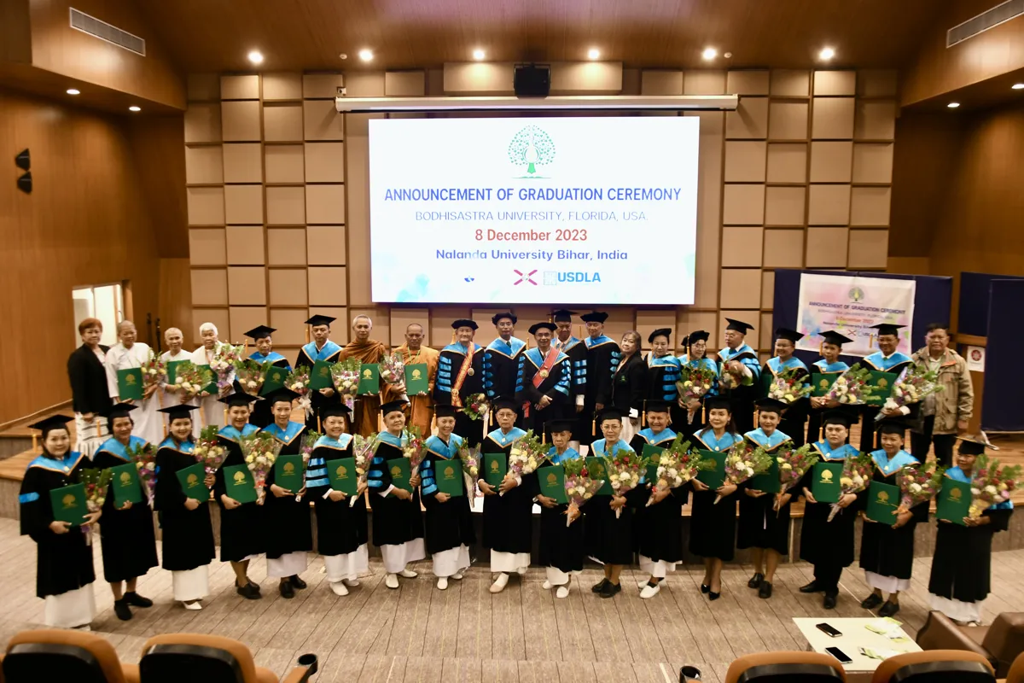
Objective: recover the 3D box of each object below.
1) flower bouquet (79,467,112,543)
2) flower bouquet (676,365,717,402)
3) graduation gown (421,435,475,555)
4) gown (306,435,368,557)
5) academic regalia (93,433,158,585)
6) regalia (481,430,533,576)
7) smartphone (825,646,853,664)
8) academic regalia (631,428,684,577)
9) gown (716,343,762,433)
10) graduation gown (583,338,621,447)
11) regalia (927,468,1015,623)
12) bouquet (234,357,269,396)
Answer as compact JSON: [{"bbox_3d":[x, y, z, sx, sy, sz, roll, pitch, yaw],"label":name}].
[{"bbox_3d":[-3.200,1.254,5.866,0.270,0.569,0.220,5,-4,-37],"label":"flower bouquet"},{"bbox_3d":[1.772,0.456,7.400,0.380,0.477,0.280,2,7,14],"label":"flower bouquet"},{"bbox_3d":[-0.547,1.294,6.520,0.470,1.004,0.400,-1,7,-10],"label":"graduation gown"},{"bbox_3d":[-1.484,1.297,6.515,0.500,1.028,0.380,-4,8,-32],"label":"gown"},{"bbox_3d":[-3.072,1.328,6.114,0.510,1.164,0.400,-5,9,-38],"label":"academic regalia"},{"bbox_3d":[-0.047,1.343,6.622,0.490,1.217,0.400,0,7,2],"label":"regalia"},{"bbox_3d":[1.984,1.903,4.657,0.073,0.010,0.156,-2,7,-12],"label":"smartphone"},{"bbox_3d":[1.218,1.276,6.444,0.471,1.067,0.380,2,8,18],"label":"academic regalia"},{"bbox_3d":[2.342,0.603,7.941,0.468,1.147,0.400,7,10,42],"label":"gown"},{"bbox_3d":[0.920,0.488,7.850,0.460,1.124,0.360,4,8,28],"label":"graduation gown"},{"bbox_3d":[3.557,1.567,5.954,0.550,1.208,0.420,4,8,32],"label":"regalia"},{"bbox_3d":[-2.613,0.372,7.696,0.350,0.480,0.260,-2,15,-19],"label":"bouquet"}]

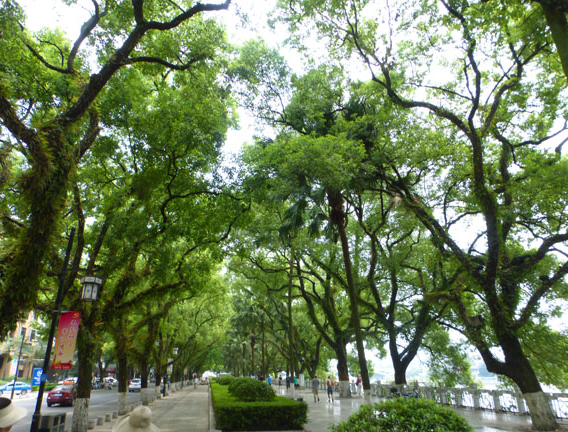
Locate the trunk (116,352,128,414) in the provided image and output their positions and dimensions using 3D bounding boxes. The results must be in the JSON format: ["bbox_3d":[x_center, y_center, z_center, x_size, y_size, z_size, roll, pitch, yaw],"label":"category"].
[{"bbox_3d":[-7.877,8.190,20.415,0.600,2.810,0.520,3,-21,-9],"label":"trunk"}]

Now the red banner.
[{"bbox_3d":[-5.570,3.192,10.666,0.540,1.450,0.030,3,-21,-9],"label":"red banner"}]

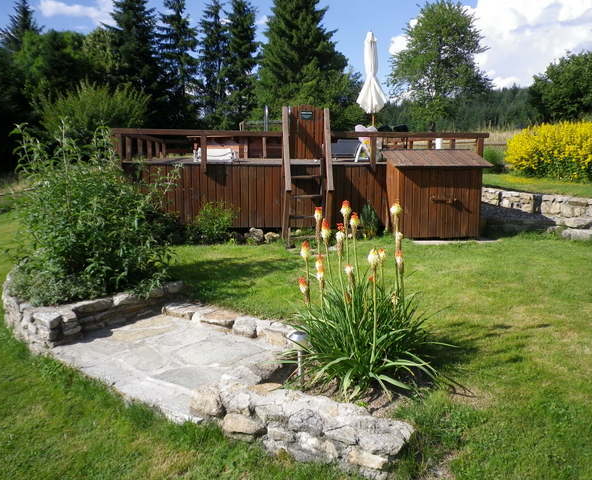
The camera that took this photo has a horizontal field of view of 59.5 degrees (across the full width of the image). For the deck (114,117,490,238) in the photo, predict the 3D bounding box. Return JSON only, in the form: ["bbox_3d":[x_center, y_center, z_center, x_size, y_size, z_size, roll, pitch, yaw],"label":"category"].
[{"bbox_3d":[-0.092,-1.292,10.893,6.050,1.792,5.200,-1,10,-7],"label":"deck"}]

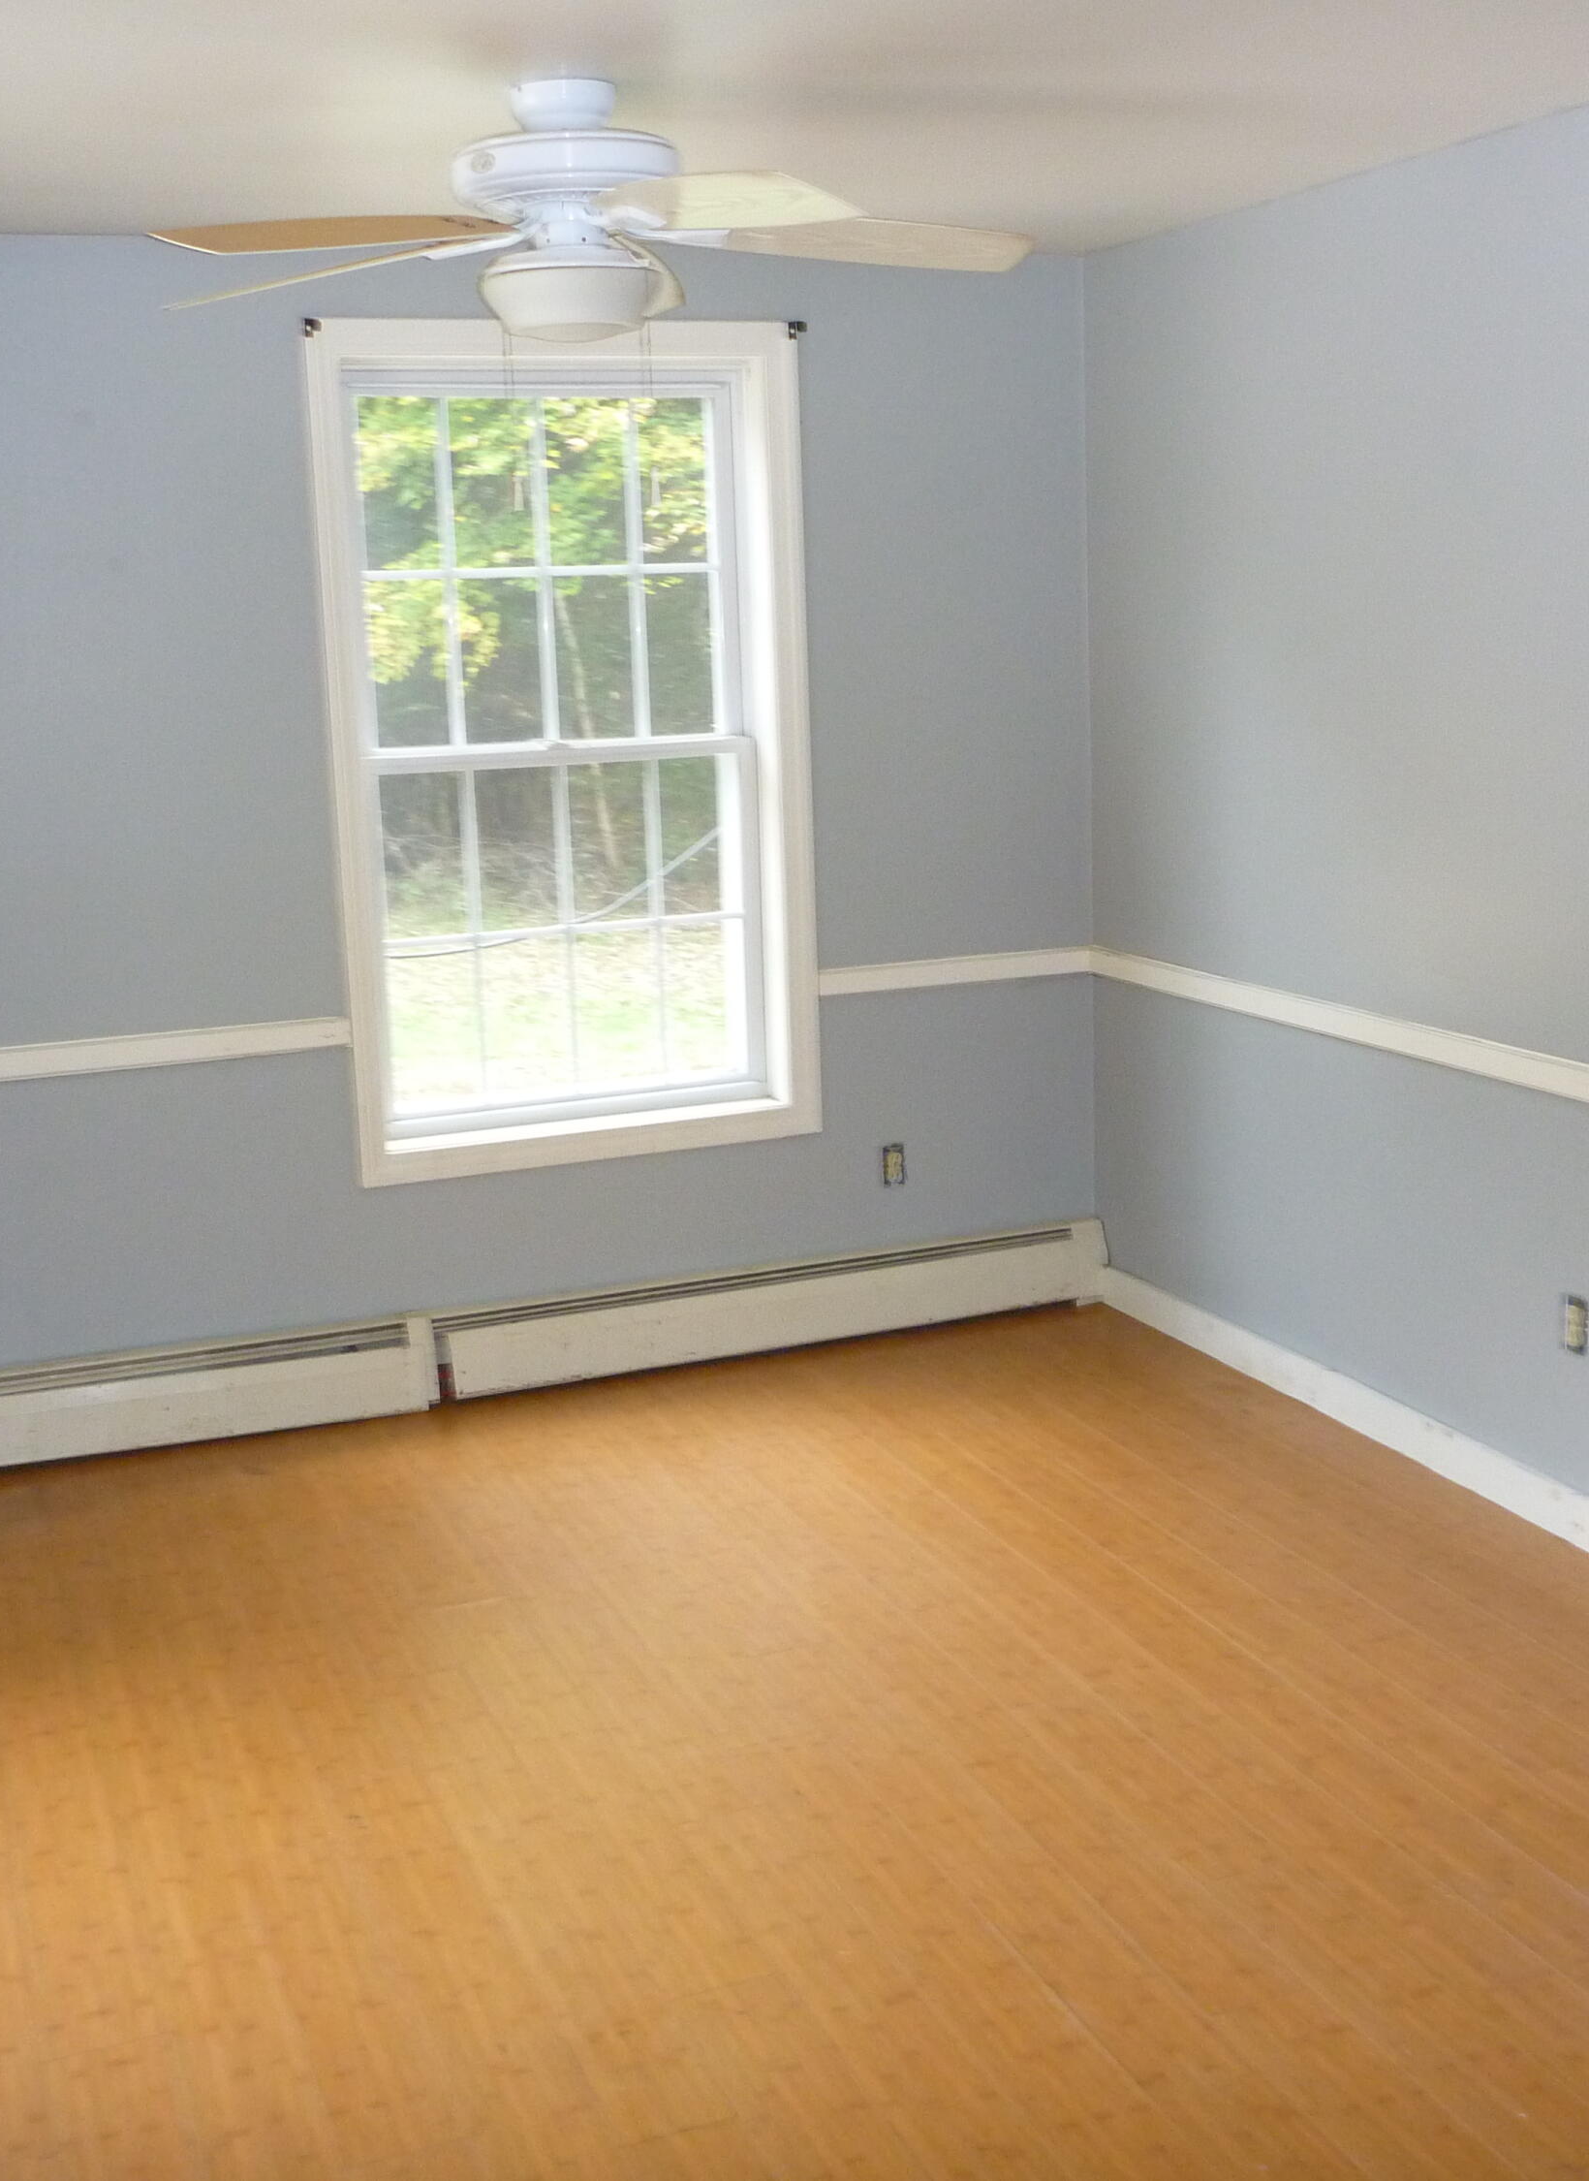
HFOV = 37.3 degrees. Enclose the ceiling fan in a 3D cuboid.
[{"bbox_3d":[-0.312,-1.234,3.326,1.290,0.335,1.290,-6,12,-20],"label":"ceiling fan"}]

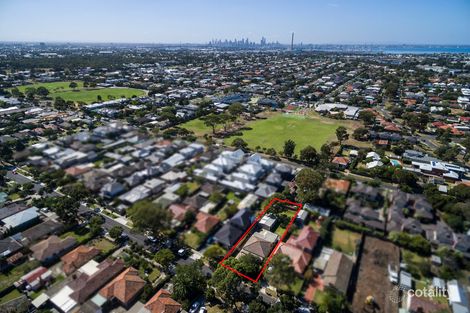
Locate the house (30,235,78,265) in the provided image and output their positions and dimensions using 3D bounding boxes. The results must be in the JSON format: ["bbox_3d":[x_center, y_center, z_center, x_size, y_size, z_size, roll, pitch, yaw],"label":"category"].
[{"bbox_3d":[-75.340,36.360,108.180,12.300,5.500,12.800,13,27,27],"label":"house"}]

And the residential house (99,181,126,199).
[{"bbox_3d":[-68.980,18.070,149.290,12.500,6.000,13.000,13,27,27],"label":"residential house"}]

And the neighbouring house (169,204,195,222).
[{"bbox_3d":[-27.420,27.270,129.610,12.800,5.500,12.200,13,27,27],"label":"neighbouring house"}]

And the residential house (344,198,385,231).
[{"bbox_3d":[62.860,28.460,128.300,16.000,5.500,17.000,13,27,27],"label":"residential house"}]

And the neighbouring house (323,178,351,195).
[{"bbox_3d":[59.840,16.930,154.520,13.000,5.500,14.500,13,27,27],"label":"neighbouring house"}]

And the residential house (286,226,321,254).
[{"bbox_3d":[30.120,35.020,113.110,10.000,5.300,14.500,13,27,27],"label":"residential house"}]

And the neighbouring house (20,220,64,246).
[{"bbox_3d":[-86.890,33.290,115.240,10.000,5.300,15.500,13,27,27],"label":"neighbouring house"}]

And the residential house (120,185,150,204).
[{"bbox_3d":[-54.570,20.910,143.920,10.500,5.300,16.000,13,27,27],"label":"residential house"}]

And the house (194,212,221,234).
[{"bbox_3d":[-14.560,30.700,122.010,11.200,5.500,12.300,13,27,27],"label":"house"}]

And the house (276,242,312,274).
[{"bbox_3d":[22.290,39.210,103.180,12.300,5.500,13.000,13,27,27],"label":"house"}]

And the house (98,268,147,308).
[{"bbox_3d":[-38.150,44.210,90.240,11.300,6.000,11.300,13,27,27],"label":"house"}]

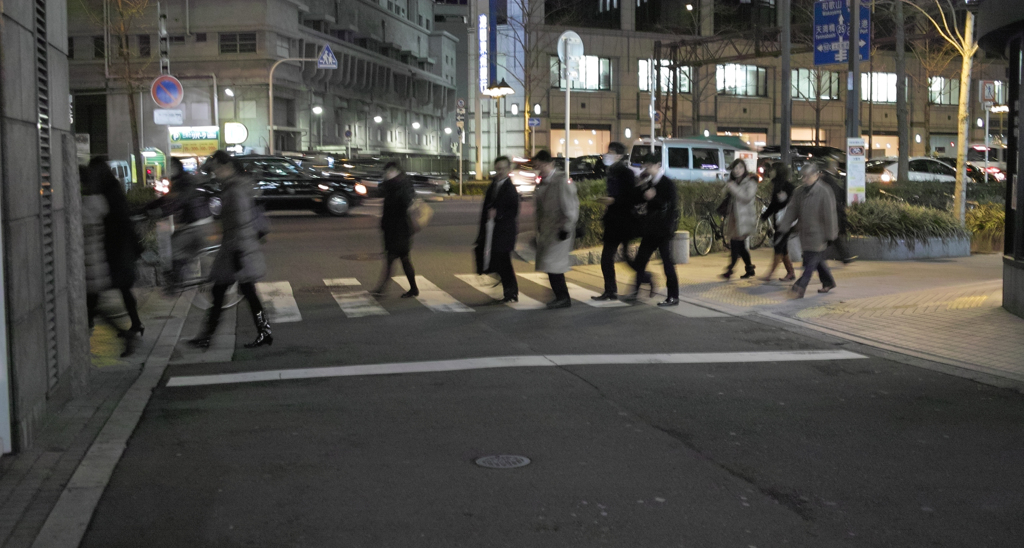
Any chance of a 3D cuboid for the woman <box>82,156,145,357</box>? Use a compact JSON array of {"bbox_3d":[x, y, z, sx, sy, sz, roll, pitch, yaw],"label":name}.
[{"bbox_3d":[-3.444,-0.195,10.100,0.520,1.640,0.480,-2,5,-15],"label":"woman"}]

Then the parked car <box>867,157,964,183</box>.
[{"bbox_3d":[13.259,-3.121,38.500,4.450,1.480,1.730,-3,6,-30],"label":"parked car"}]

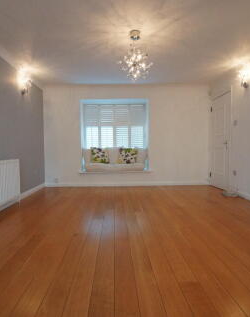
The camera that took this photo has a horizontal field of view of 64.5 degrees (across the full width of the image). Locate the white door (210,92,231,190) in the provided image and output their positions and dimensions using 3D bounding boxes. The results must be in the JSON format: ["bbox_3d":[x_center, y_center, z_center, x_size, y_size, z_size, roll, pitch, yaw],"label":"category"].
[{"bbox_3d":[2.052,-0.327,4.253,0.070,1.980,0.790,0,2,-3],"label":"white door"}]

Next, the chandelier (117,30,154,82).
[{"bbox_3d":[0.138,-1.335,2.607,0.450,0.609,0.450,0,2,-3],"label":"chandelier"}]

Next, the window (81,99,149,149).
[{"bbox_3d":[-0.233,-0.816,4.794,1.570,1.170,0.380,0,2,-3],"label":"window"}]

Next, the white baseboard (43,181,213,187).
[{"bbox_3d":[0.088,0.612,4.692,3.873,0.095,0.020,0,2,-3],"label":"white baseboard"}]

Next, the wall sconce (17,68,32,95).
[{"bbox_3d":[-1.709,-1.354,3.468,0.190,0.410,0.250,0,2,-3],"label":"wall sconce"}]

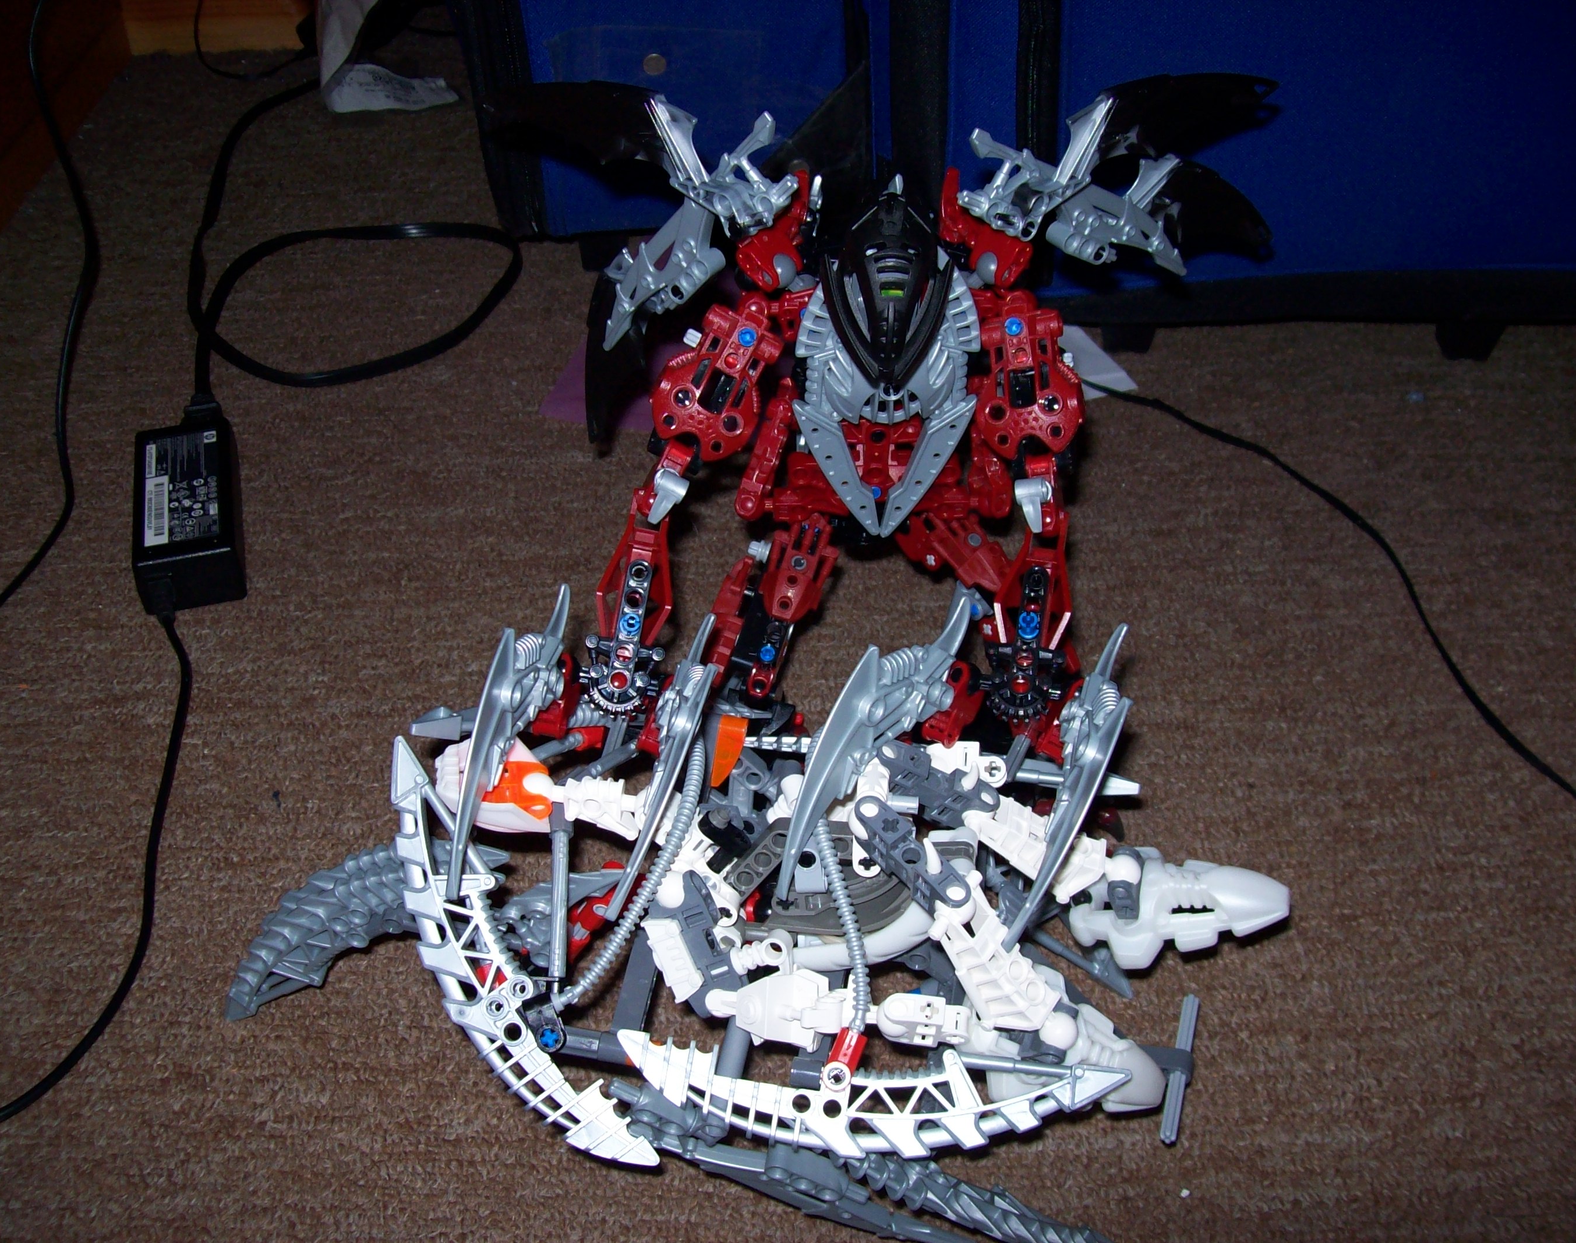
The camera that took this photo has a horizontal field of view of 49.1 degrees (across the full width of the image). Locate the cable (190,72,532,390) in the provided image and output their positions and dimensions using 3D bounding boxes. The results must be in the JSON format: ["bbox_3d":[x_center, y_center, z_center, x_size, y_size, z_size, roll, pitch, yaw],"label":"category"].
[{"bbox_3d":[-0.249,-0.236,0.970,0.185,0.020,0.335,-10,44,-10],"label":"cable"}]

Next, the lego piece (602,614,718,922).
[{"bbox_3d":[-0.036,0.041,0.488,0.010,0.029,0.091,20,81,-12],"label":"lego piece"}]

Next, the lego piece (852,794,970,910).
[{"bbox_3d":[0.034,0.066,0.473,0.009,0.013,0.043,-27,49,-25],"label":"lego piece"}]

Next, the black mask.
[{"bbox_3d":[0.029,-0.096,0.503,0.038,0.052,0.034,1,29,3],"label":"black mask"}]

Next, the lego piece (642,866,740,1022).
[{"bbox_3d":[-0.026,0.089,0.468,0.015,0.011,0.042,-39,57,15],"label":"lego piece"}]

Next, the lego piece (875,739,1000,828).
[{"bbox_3d":[0.045,0.050,0.522,0.043,0.013,0.009,24,49,25],"label":"lego piece"}]

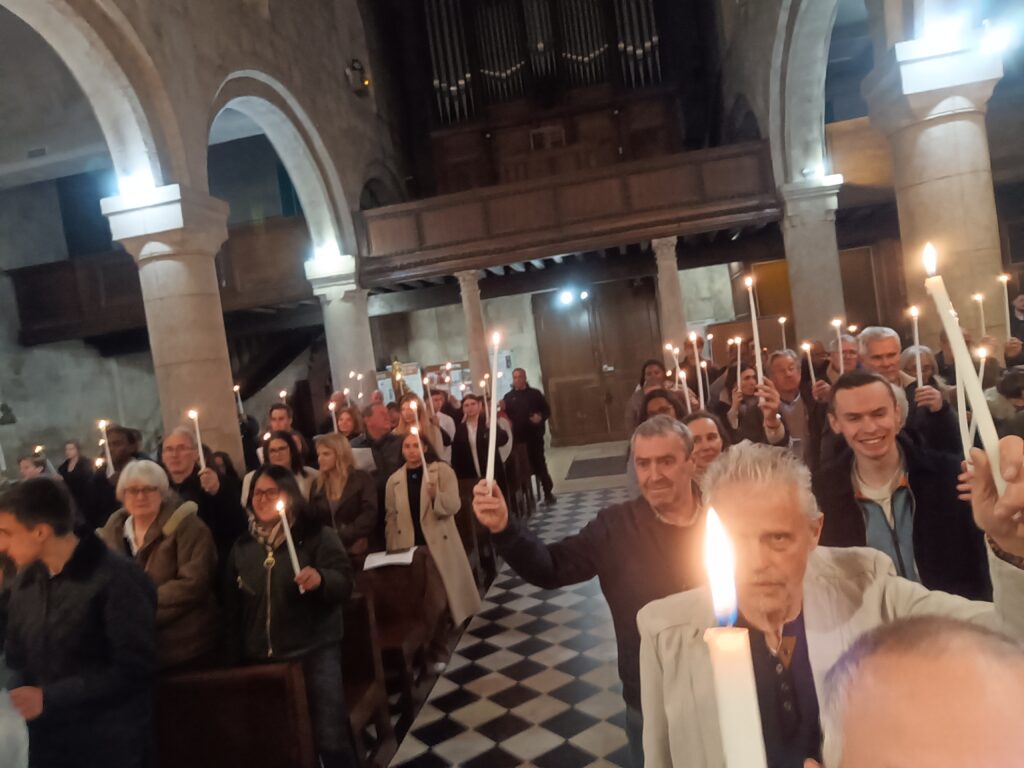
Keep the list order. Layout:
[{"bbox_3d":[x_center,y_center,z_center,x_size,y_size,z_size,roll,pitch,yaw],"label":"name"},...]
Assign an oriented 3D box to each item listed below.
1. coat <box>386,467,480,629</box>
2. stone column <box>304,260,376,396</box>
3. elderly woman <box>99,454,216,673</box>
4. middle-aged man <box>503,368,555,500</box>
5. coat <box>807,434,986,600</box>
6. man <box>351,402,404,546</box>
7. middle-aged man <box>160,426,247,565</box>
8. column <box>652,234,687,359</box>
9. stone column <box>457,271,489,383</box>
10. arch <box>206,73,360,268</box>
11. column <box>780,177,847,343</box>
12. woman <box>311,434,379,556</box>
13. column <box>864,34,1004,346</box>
[{"bbox_3d":[-0.569,1.073,4.777,0.560,1.060,0.400,-8,1,5],"label":"coat"},{"bbox_3d":[-2.656,-0.011,12.127,0.880,4.090,0.880,-8,1,9],"label":"stone column"},{"bbox_3d":[-1.558,1.157,3.221,0.550,1.650,0.400,-8,1,5],"label":"elderly woman"},{"bbox_3d":[0.309,0.678,9.423,0.580,1.792,0.400,-8,1,0],"label":"middle-aged man"},{"bbox_3d":[1.067,0.474,1.930,0.580,0.720,0.360,-8,1,25],"label":"coat"},{"bbox_3d":[-0.958,1.000,5.572,0.540,1.708,0.380,-8,2,14],"label":"man"},{"bbox_3d":[-1.639,1.103,3.803,0.560,1.770,0.450,-8,1,-7],"label":"middle-aged man"},{"bbox_3d":[2.665,-0.596,11.508,0.440,3.540,0.440,-8,1,9],"label":"column"},{"bbox_3d":[-0.519,-0.154,12.040,0.440,3.540,0.440,-8,1,9],"label":"stone column"},{"bbox_3d":[-3.442,-2.992,9.757,0.680,2.120,4.250,-8,1,9],"label":"arch"},{"bbox_3d":[4.763,-1.043,10.904,0.880,4.090,0.880,-8,1,9],"label":"column"},{"bbox_3d":[-1.006,1.103,4.670,0.480,1.566,0.360,-8,2,18],"label":"woman"},{"bbox_3d":[3.883,-0.866,6.180,0.820,4.000,0.820,-8,1,9],"label":"column"}]

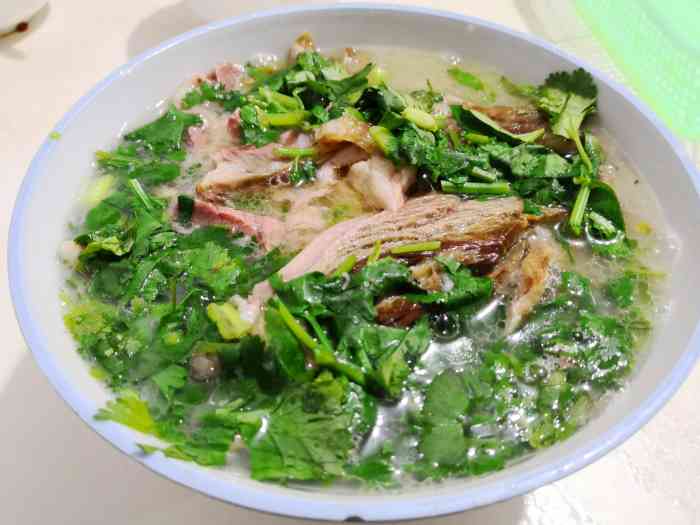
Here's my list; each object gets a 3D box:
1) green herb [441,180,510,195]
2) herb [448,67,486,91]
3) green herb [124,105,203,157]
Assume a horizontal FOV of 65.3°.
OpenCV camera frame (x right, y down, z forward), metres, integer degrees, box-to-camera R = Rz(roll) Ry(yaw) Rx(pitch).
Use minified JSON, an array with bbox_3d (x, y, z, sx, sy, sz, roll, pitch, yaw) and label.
[{"bbox_3d":[0.044,-0.026,0.190,0.024,0.004,0.004,3,52,2],"label":"green herb"},{"bbox_3d":[0.052,-0.081,0.244,0.021,0.003,0.007,37,60,24],"label":"herb"},{"bbox_3d":[-0.070,-0.051,0.217,0.030,0.007,0.025,29,58,20],"label":"green herb"}]

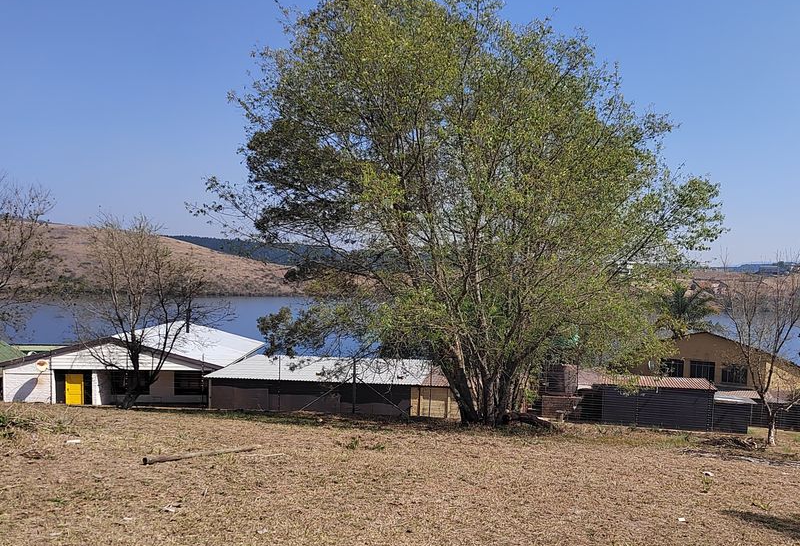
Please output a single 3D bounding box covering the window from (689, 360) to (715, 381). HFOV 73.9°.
[{"bbox_3d":[20.138,6.532,35.500,1.480,1.380,0.150,0,0,33],"label":"window"}]

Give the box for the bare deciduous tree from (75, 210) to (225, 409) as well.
[{"bbox_3d":[-10.105,1.572,21.700,5.800,7.800,5.600,0,0,-25],"label":"bare deciduous tree"}]

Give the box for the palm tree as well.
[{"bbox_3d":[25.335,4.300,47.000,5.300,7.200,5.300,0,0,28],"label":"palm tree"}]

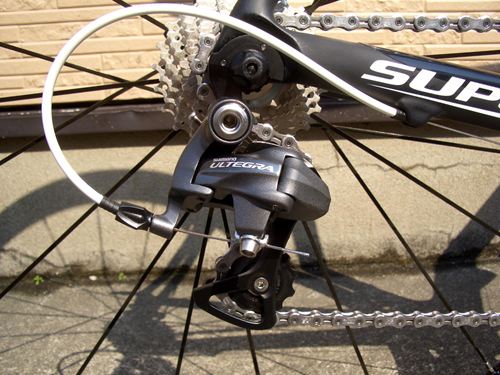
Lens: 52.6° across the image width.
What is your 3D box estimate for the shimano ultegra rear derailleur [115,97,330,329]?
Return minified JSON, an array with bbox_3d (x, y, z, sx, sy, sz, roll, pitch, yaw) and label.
[{"bbox_3d":[-0.012,0.017,0.241,0.101,0.120,0.055,-2,11,-12],"label":"shimano ultegra rear derailleur"}]

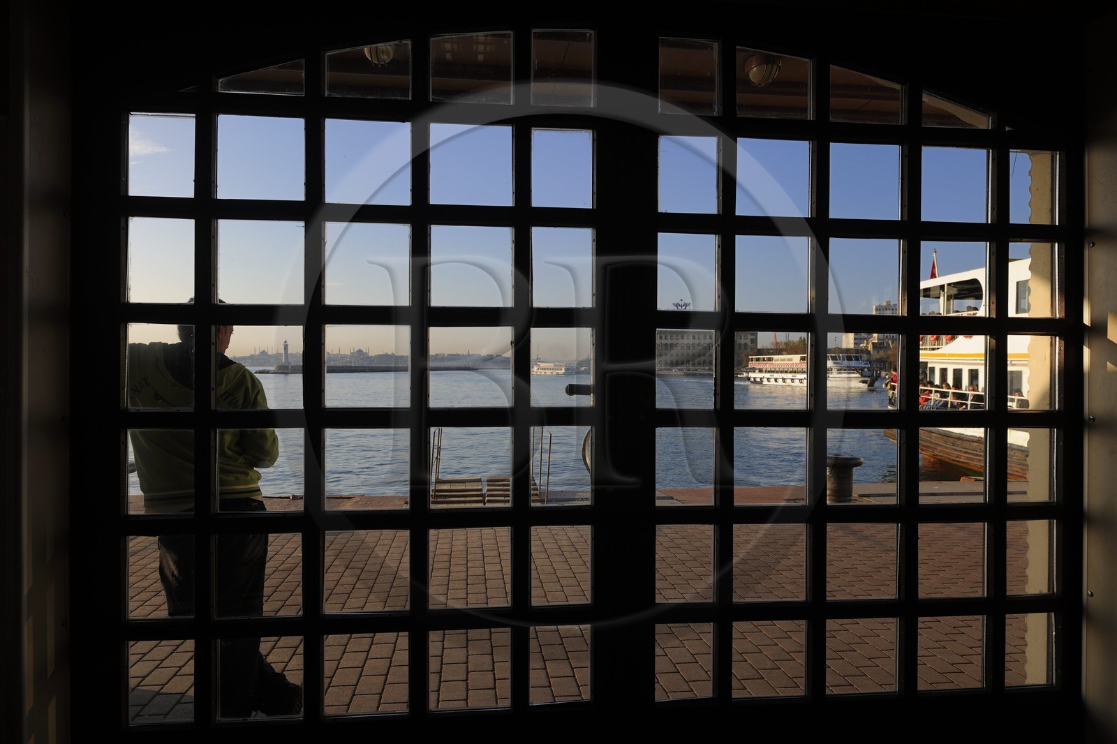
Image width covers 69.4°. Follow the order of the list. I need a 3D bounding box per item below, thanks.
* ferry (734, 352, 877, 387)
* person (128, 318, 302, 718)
[{"bbox_3d":[48.700,-0.400,153.600,8.000,6.100,36.000,0,0,-16],"label":"ferry"},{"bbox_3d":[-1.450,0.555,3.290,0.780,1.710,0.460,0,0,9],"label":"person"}]

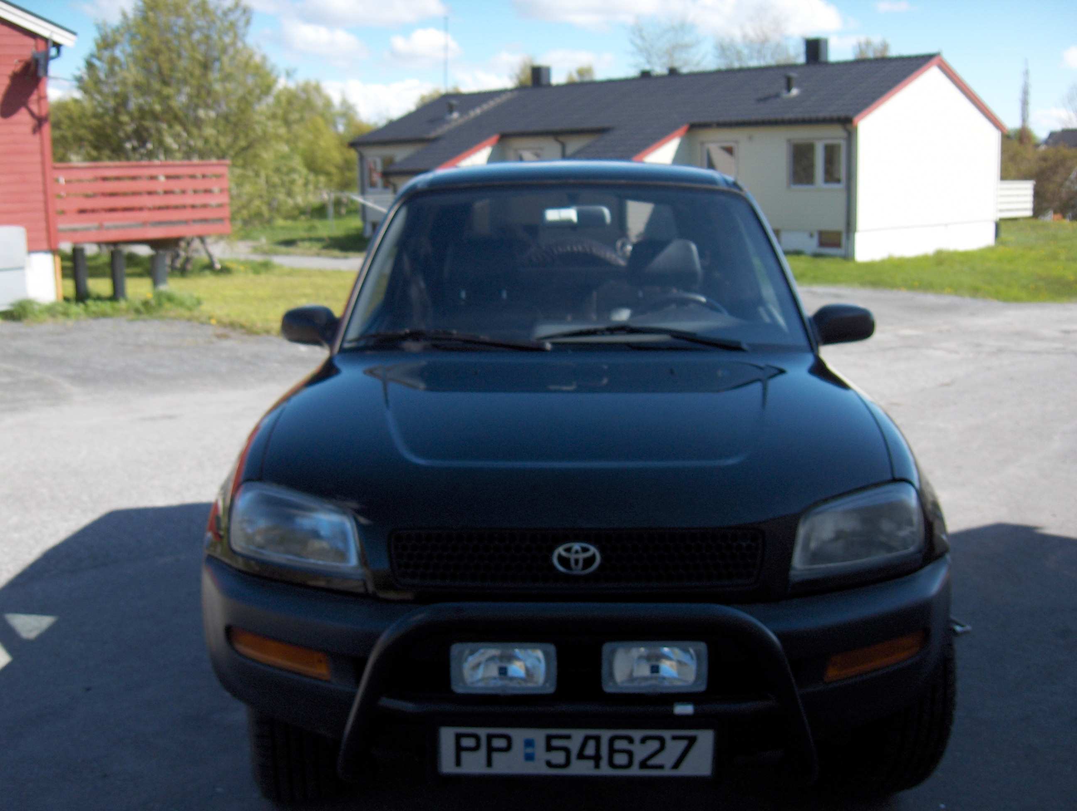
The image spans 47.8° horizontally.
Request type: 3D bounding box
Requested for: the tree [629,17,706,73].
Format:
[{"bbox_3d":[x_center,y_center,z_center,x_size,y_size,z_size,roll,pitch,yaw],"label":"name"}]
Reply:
[{"bbox_3d":[5.614,-12.382,52.811,4.200,8.766,4.200,-1,11,0],"label":"tree"}]

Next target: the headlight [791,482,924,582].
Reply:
[{"bbox_3d":[0.670,0.264,2.533,0.310,0.190,0.180,-2,11,-8],"label":"headlight"}]

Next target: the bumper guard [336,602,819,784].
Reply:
[{"bbox_3d":[0.074,0.552,2.341,0.930,0.390,0.240,0,11,2],"label":"bumper guard"}]

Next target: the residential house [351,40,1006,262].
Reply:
[{"bbox_3d":[3.012,-7.894,37.398,19.100,5.800,11.200,9,14,42],"label":"residential house"}]

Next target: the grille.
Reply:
[{"bbox_3d":[0.076,0.305,2.407,0.735,0.135,0.080,0,11,2],"label":"grille"}]

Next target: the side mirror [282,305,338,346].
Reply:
[{"bbox_3d":[-0.692,-0.248,3.742,0.195,0.130,0.120,0,11,2],"label":"side mirror"}]

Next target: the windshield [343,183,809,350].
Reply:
[{"bbox_3d":[0.115,-0.409,3.656,1.360,0.150,0.720,0,47,2],"label":"windshield"}]

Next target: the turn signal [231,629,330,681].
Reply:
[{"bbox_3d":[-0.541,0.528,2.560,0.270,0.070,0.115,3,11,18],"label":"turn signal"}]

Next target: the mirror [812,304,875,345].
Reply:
[{"bbox_3d":[0.927,-0.244,3.692,0.195,0.130,0.120,0,11,2],"label":"mirror"}]

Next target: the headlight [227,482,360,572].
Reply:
[{"bbox_3d":[-0.509,0.262,2.570,0.310,0.190,0.180,2,11,11],"label":"headlight"}]

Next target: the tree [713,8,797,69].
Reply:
[{"bbox_3d":[9.362,-12.623,52.840,4.400,9.080,4.400,-1,11,0],"label":"tree"}]

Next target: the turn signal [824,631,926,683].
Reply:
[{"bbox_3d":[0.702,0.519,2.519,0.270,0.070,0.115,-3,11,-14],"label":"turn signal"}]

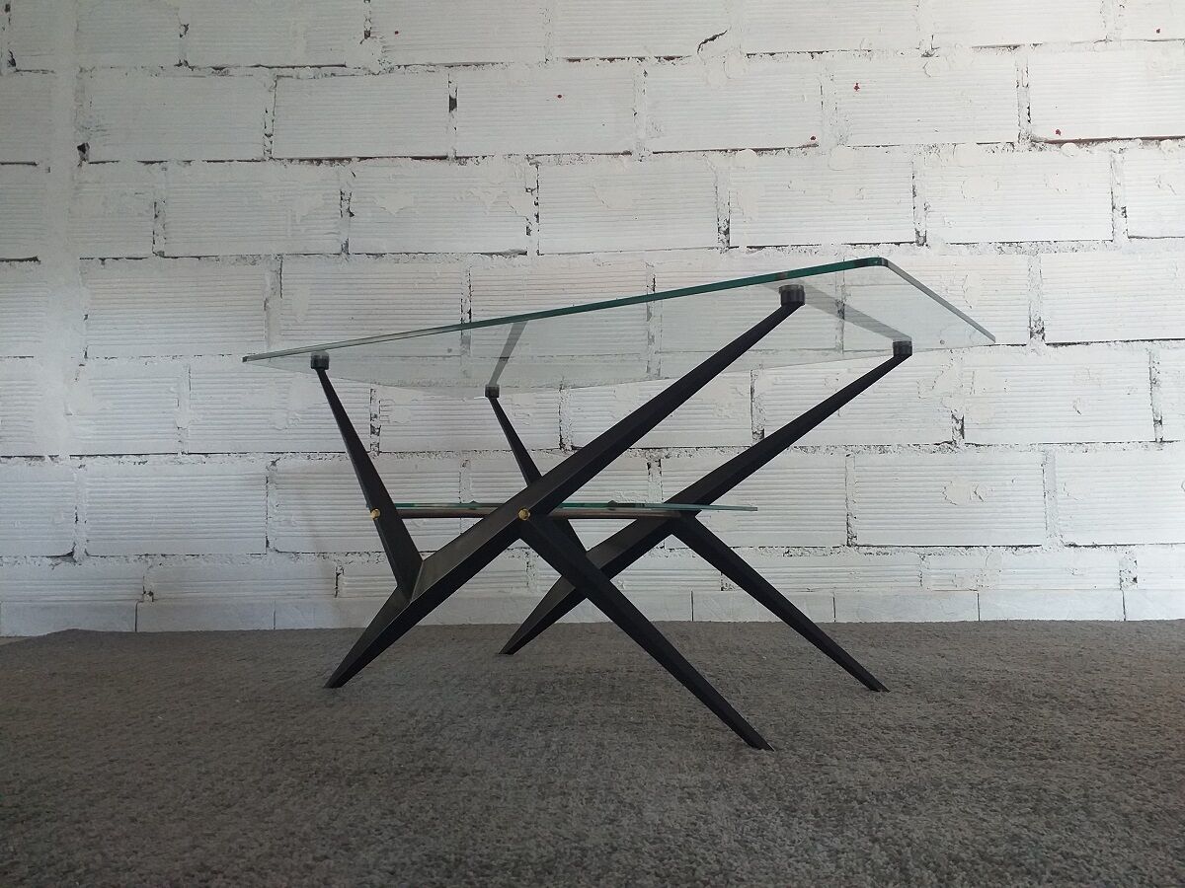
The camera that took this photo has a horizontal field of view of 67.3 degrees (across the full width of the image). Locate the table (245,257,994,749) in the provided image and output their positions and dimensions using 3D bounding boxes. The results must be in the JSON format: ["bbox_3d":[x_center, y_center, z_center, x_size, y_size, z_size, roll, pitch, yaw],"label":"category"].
[{"bbox_3d":[0.017,0.106,1.299,0.980,0.492,0.523,-3,-5,34],"label":"table"}]

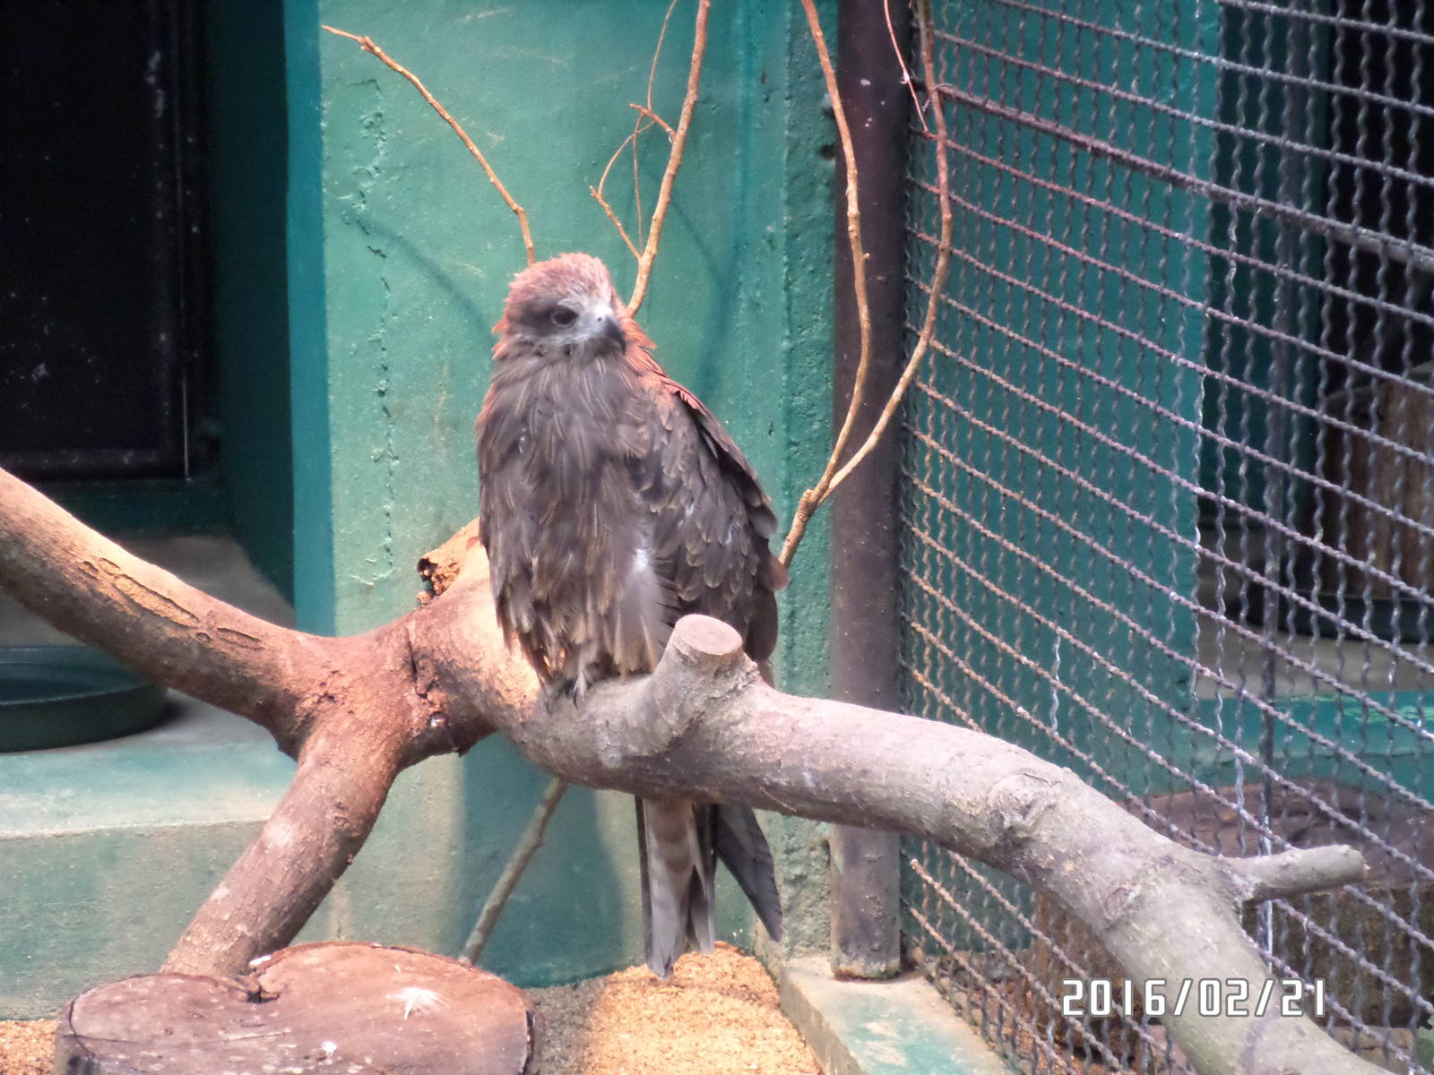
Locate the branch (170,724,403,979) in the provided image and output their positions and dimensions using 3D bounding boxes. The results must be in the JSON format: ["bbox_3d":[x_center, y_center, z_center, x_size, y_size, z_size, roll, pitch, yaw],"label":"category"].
[{"bbox_3d":[-0.297,0.215,3.120,0.070,0.200,0.070,30,10,0],"label":"branch"}]

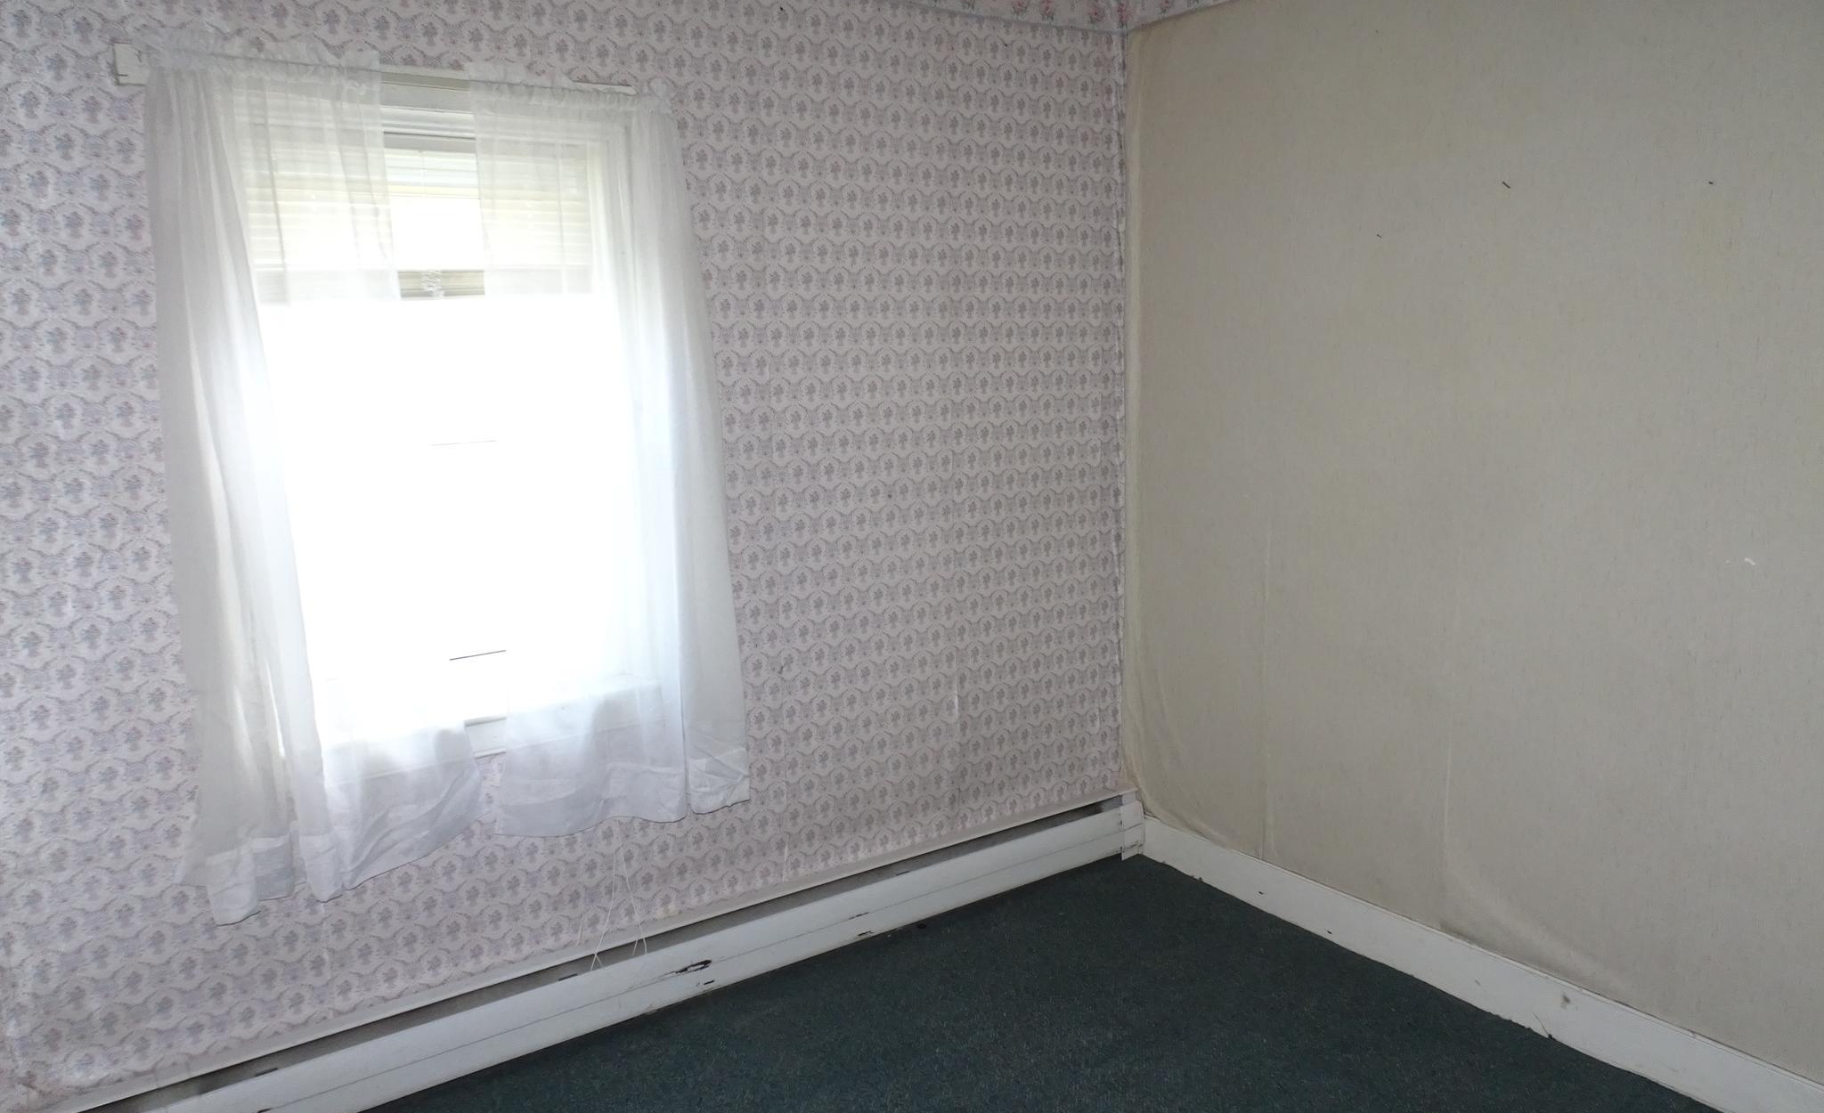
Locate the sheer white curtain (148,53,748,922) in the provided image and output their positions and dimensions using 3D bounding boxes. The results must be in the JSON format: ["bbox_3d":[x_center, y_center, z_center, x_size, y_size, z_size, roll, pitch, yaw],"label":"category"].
[{"bbox_3d":[-0.880,-0.137,2.498,1.160,1.590,0.120,-8,12,-34],"label":"sheer white curtain"}]

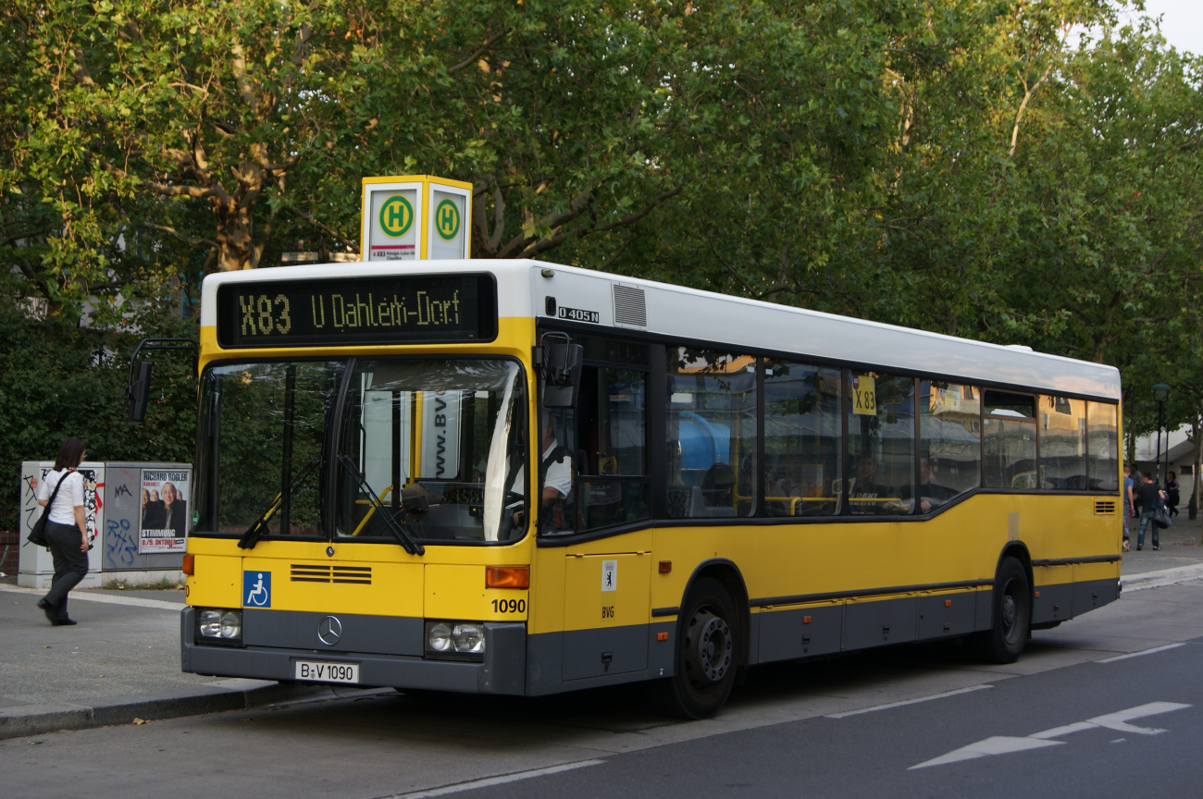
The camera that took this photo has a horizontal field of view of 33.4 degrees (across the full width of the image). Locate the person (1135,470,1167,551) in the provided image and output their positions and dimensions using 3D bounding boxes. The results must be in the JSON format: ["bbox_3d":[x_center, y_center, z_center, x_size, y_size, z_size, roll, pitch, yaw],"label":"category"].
[{"bbox_3d":[11.953,2.435,43.714,0.600,1.760,0.450,2,-2,-3],"label":"person"}]

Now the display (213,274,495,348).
[{"bbox_3d":[-1.581,-0.538,12.524,2.220,0.430,0.130,-1,-3,32],"label":"display"}]

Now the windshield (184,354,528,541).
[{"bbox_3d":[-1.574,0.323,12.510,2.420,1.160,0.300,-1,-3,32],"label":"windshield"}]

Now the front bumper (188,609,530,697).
[{"bbox_3d":[-1.598,1.553,12.436,2.500,0.420,0.350,-1,-3,32],"label":"front bumper"}]

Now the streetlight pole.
[{"bbox_3d":[16.660,1.772,60.000,0.560,4.500,0.560,0,-2,32],"label":"streetlight pole"}]

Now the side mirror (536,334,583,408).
[{"bbox_3d":[-0.233,-0.164,11.681,0.300,0.430,0.200,0,-3,21],"label":"side mirror"}]

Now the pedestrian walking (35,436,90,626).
[{"bbox_3d":[-4.745,1.160,17.700,0.500,1.680,0.470,3,-3,-41],"label":"pedestrian walking"}]

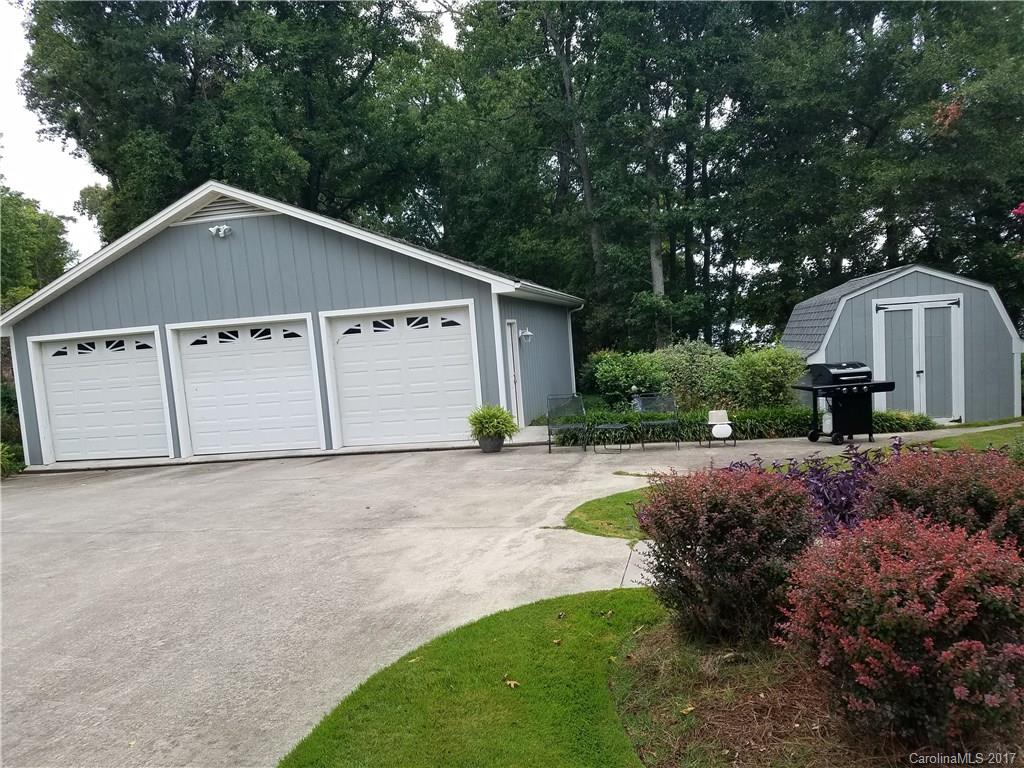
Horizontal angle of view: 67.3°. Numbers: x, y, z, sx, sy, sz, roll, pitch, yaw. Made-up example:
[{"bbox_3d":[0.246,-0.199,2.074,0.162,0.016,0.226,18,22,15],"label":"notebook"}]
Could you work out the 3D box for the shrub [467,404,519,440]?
[{"bbox_3d":[-0.322,0.662,13.050,0.860,0.600,0.860,-5,5,-2],"label":"shrub"}]

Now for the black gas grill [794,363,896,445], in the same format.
[{"bbox_3d":[4.879,0.288,11.350,1.280,1.150,0.580,-5,5,-8],"label":"black gas grill"}]

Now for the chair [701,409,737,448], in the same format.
[{"bbox_3d":[3.157,0.671,11.825,0.450,0.580,0.440,-5,5,-5],"label":"chair"}]

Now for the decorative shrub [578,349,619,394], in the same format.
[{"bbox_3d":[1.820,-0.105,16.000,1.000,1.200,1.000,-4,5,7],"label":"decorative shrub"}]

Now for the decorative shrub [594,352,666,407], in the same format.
[{"bbox_3d":[2.246,0.027,14.700,1.380,1.300,1.300,-4,5,9],"label":"decorative shrub"}]

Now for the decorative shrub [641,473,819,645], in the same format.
[{"bbox_3d":[1.340,1.033,4.850,1.070,1.000,1.050,-3,5,15],"label":"decorative shrub"}]

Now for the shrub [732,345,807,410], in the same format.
[{"bbox_3d":[4.754,-0.071,14.200,1.330,1.280,1.300,-3,5,19],"label":"shrub"}]

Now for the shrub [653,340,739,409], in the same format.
[{"bbox_3d":[3.436,-0.073,14.400,1.500,1.450,1.400,-3,5,13],"label":"shrub"}]

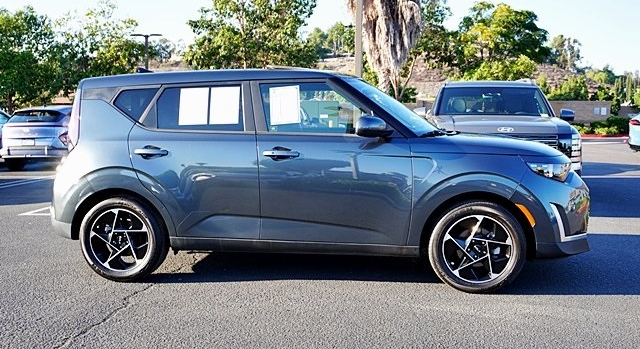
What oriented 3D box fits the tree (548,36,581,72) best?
[{"bbox_3d":[40.107,-19.849,105.000,4.720,5.730,4.490,0,5,0],"label":"tree"}]

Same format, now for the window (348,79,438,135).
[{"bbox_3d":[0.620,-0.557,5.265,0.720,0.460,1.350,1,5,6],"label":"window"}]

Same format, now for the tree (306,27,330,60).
[{"bbox_3d":[-0.246,-21.489,105.000,3.540,5.090,3.370,0,5,0],"label":"tree"}]

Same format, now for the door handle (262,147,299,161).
[{"bbox_3d":[-0.275,-0.143,4.572,0.265,0.085,0.060,1,5,6],"label":"door handle"}]

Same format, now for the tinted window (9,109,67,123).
[{"bbox_3d":[-6.764,-1.386,15.300,1.300,0.330,0.350,0,5,-3],"label":"tinted window"}]

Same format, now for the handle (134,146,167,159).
[{"bbox_3d":[-1.227,-0.161,4.675,0.255,0.085,0.060,1,5,8],"label":"handle"}]

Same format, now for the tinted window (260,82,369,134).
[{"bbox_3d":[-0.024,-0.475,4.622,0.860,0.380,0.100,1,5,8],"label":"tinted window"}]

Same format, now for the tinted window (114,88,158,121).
[{"bbox_3d":[-1.378,-0.527,4.818,0.330,0.250,0.070,1,-5,6],"label":"tinted window"}]

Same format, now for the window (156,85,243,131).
[{"bbox_3d":[-0.890,-0.495,4.734,0.640,0.345,0.070,1,-5,6],"label":"window"}]

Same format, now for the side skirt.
[{"bbox_3d":[-0.193,0.525,4.632,1.820,0.105,0.100,1,5,8],"label":"side skirt"}]

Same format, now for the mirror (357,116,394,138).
[{"bbox_3d":[0.367,-0.330,4.385,0.210,0.160,0.230,1,5,8],"label":"mirror"}]

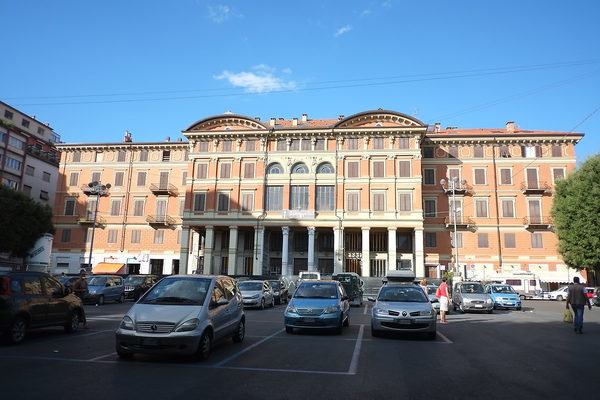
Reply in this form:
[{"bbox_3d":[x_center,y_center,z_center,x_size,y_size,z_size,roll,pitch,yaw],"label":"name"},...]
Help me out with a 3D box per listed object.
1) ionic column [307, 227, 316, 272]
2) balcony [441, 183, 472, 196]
[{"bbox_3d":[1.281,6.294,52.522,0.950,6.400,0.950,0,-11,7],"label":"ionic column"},{"bbox_3d":[18.689,-1.298,53.749,2.725,1.393,1.000,0,-11,7],"label":"balcony"}]

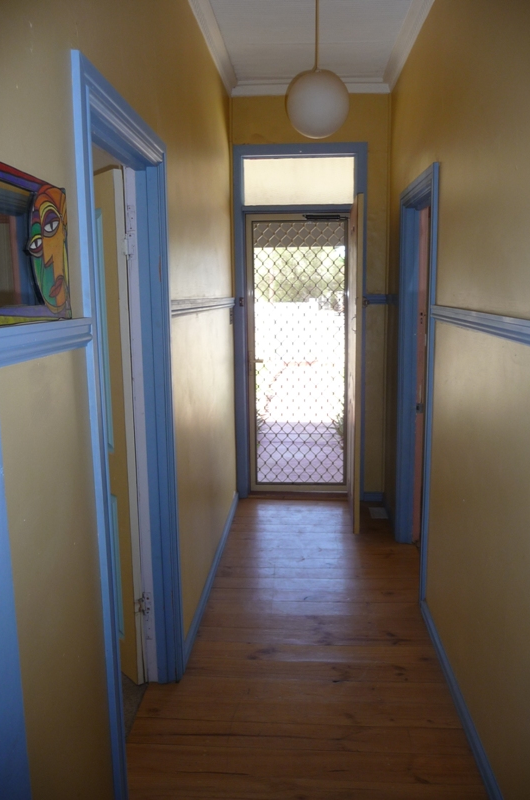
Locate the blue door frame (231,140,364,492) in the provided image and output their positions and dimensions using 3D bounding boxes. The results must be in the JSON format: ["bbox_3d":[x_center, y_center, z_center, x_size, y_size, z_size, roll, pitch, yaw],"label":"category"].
[{"bbox_3d":[0.261,-0.525,4.718,0.933,2.537,0.123,0,10,4],"label":"blue door frame"}]

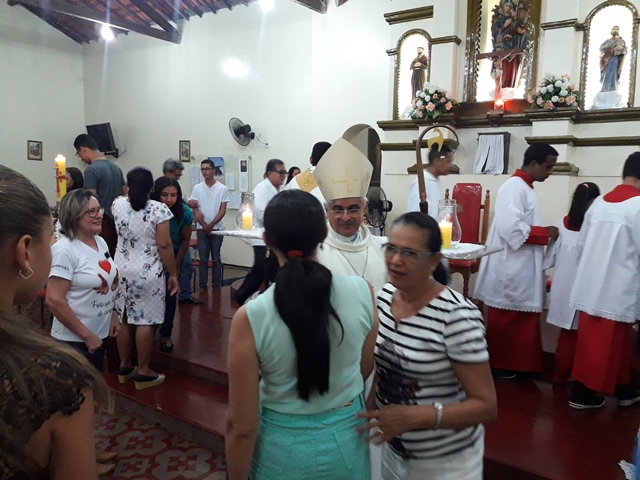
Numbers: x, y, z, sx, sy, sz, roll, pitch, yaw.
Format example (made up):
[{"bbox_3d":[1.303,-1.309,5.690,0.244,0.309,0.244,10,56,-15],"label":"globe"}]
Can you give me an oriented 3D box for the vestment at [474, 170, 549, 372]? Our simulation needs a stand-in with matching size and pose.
[{"bbox_3d":[1.403,0.240,3.779,0.480,1.494,0.520,3,7,15],"label":"vestment"}]

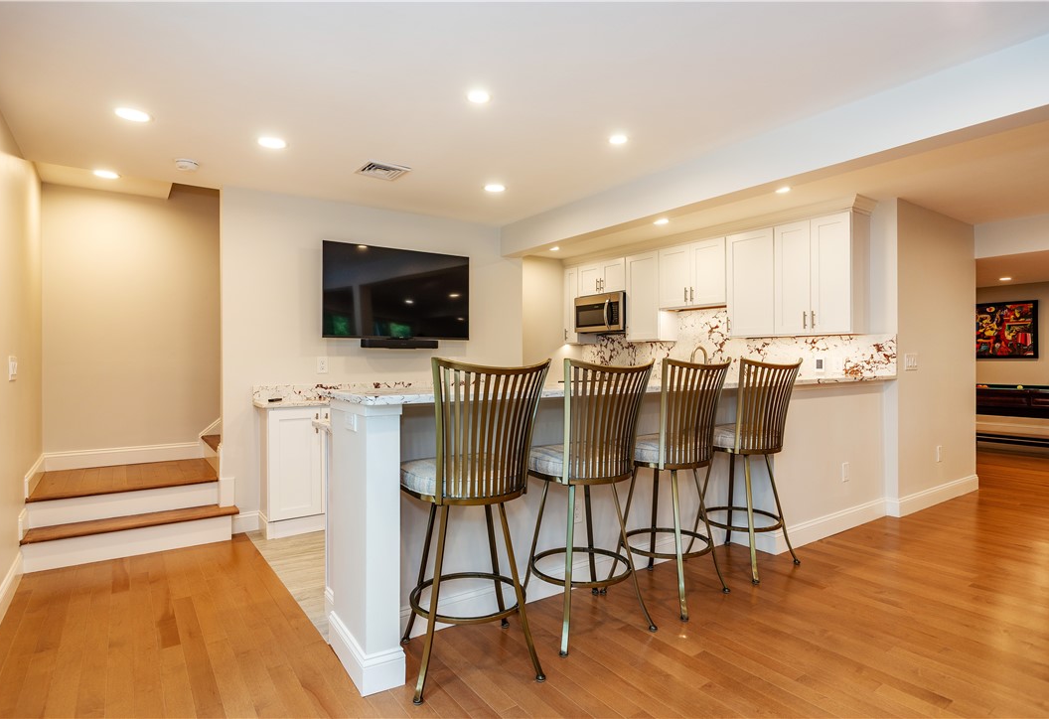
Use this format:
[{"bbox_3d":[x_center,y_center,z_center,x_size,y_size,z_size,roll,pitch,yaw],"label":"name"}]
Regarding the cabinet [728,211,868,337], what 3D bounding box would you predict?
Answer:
[{"bbox_3d":[2.300,-0.661,4.593,0.330,0.922,1.055,0,0,-36],"label":"cabinet"}]

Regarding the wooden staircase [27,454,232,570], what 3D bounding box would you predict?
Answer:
[{"bbox_3d":[-2.657,1.002,3.751,1.080,0.380,1.150,0,0,-33],"label":"wooden staircase"}]

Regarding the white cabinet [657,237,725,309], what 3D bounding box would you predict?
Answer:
[{"bbox_3d":[1.754,-0.821,5.334,0.330,0.602,0.785,0,0,-36],"label":"white cabinet"}]

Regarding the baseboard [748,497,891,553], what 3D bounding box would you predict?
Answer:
[{"bbox_3d":[2.097,1.129,3.782,1.490,0.137,0.215,0,0,-33],"label":"baseboard"}]

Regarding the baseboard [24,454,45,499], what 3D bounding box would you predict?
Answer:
[{"bbox_3d":[-3.197,0.749,3.537,0.017,0.133,0.870,0,0,-36],"label":"baseboard"}]

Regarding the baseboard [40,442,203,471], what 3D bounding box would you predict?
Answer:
[{"bbox_3d":[-3.050,0.745,4.168,0.995,0.130,0.018,0,0,-36],"label":"baseboard"}]

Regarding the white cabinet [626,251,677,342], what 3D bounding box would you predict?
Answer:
[{"bbox_3d":[1.385,-0.661,5.835,0.330,0.922,0.460,0,0,-36],"label":"white cabinet"}]

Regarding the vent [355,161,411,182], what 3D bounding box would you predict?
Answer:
[{"bbox_3d":[-0.888,-1.168,3.369,0.264,0.027,0.276,0,0,-33],"label":"vent"}]

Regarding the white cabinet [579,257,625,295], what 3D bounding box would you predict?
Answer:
[{"bbox_3d":[1.021,-0.937,6.328,0.330,0.370,0.765,0,0,-36],"label":"white cabinet"}]

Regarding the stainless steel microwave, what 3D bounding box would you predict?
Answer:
[{"bbox_3d":[0.986,-0.514,6.212,0.410,0.425,0.767,0,0,-36],"label":"stainless steel microwave"}]

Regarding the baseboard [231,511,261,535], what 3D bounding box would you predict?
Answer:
[{"bbox_3d":[-1.921,1.124,3.701,0.185,0.137,0.025,0,0,-33],"label":"baseboard"}]

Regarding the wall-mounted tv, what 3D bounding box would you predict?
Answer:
[{"bbox_3d":[-0.980,-0.516,4.302,1.222,0.713,0.055,0,0,-35],"label":"wall-mounted tv"}]

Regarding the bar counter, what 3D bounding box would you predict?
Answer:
[{"bbox_3d":[0.970,0.663,3.212,4.040,1.065,0.525,0,0,-33],"label":"bar counter"}]

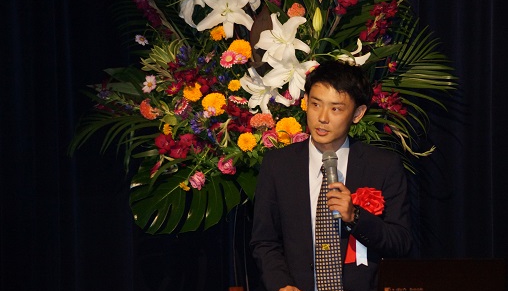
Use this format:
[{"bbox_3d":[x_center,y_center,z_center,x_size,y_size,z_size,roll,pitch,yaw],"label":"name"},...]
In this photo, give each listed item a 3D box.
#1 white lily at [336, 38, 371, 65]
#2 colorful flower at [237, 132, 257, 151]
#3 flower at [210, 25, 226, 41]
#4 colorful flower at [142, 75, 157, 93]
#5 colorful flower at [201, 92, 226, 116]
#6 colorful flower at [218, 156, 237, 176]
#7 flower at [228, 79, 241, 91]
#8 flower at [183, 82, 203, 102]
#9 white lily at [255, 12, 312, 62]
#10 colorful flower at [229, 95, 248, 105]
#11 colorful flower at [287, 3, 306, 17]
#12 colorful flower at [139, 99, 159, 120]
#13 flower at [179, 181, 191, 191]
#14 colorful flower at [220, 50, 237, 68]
[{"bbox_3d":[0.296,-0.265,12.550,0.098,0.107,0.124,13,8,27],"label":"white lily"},{"bbox_3d":[-0.019,-0.010,12.350,0.055,0.055,0.035,0,-6,0],"label":"colorful flower"},{"bbox_3d":[-0.105,-0.340,12.750,0.051,0.048,0.040,0,2,6],"label":"flower"},{"bbox_3d":[-0.308,-0.180,12.500,0.044,0.053,0.018,1,0,19],"label":"colorful flower"},{"bbox_3d":[-0.117,-0.123,12.600,0.071,0.068,0.050,0,2,6],"label":"colorful flower"},{"bbox_3d":[-0.078,0.060,12.400,0.053,0.053,0.044,0,-6,-9],"label":"colorful flower"},{"bbox_3d":[-0.057,-0.176,12.450,0.037,0.035,0.024,0,-6,0],"label":"flower"},{"bbox_3d":[-0.179,-0.157,12.450,0.056,0.057,0.035,0,-6,9],"label":"flower"},{"bbox_3d":[0.086,-0.324,12.700,0.168,0.150,0.120,1,2,21],"label":"white lily"},{"bbox_3d":[-0.045,-0.133,12.400,0.059,0.023,0.056,10,21,-10],"label":"colorful flower"},{"bbox_3d":[0.128,-0.406,12.750,0.060,0.048,0.045,0,2,0],"label":"colorful flower"},{"bbox_3d":[-0.304,-0.106,12.450,0.050,0.065,0.059,0,1,-45],"label":"colorful flower"},{"bbox_3d":[-0.207,0.120,12.600,0.036,0.033,0.028,0,2,6],"label":"flower"},{"bbox_3d":[-0.076,-0.257,12.650,0.048,0.054,0.030,0,2,6],"label":"colorful flower"}]

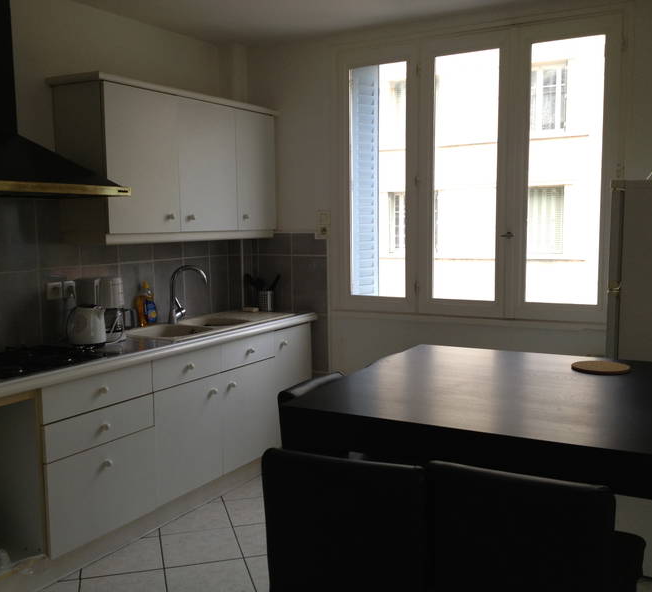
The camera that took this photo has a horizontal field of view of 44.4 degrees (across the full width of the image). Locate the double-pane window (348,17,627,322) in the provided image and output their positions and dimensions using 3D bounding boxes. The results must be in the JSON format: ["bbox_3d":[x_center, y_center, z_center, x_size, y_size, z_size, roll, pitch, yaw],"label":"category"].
[{"bbox_3d":[0.718,-0.625,4.199,1.553,1.477,0.090,3,6,31],"label":"double-pane window"}]

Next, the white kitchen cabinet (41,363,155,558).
[{"bbox_3d":[-1.117,0.620,3.301,0.553,0.647,0.601,2,6,28],"label":"white kitchen cabinet"}]

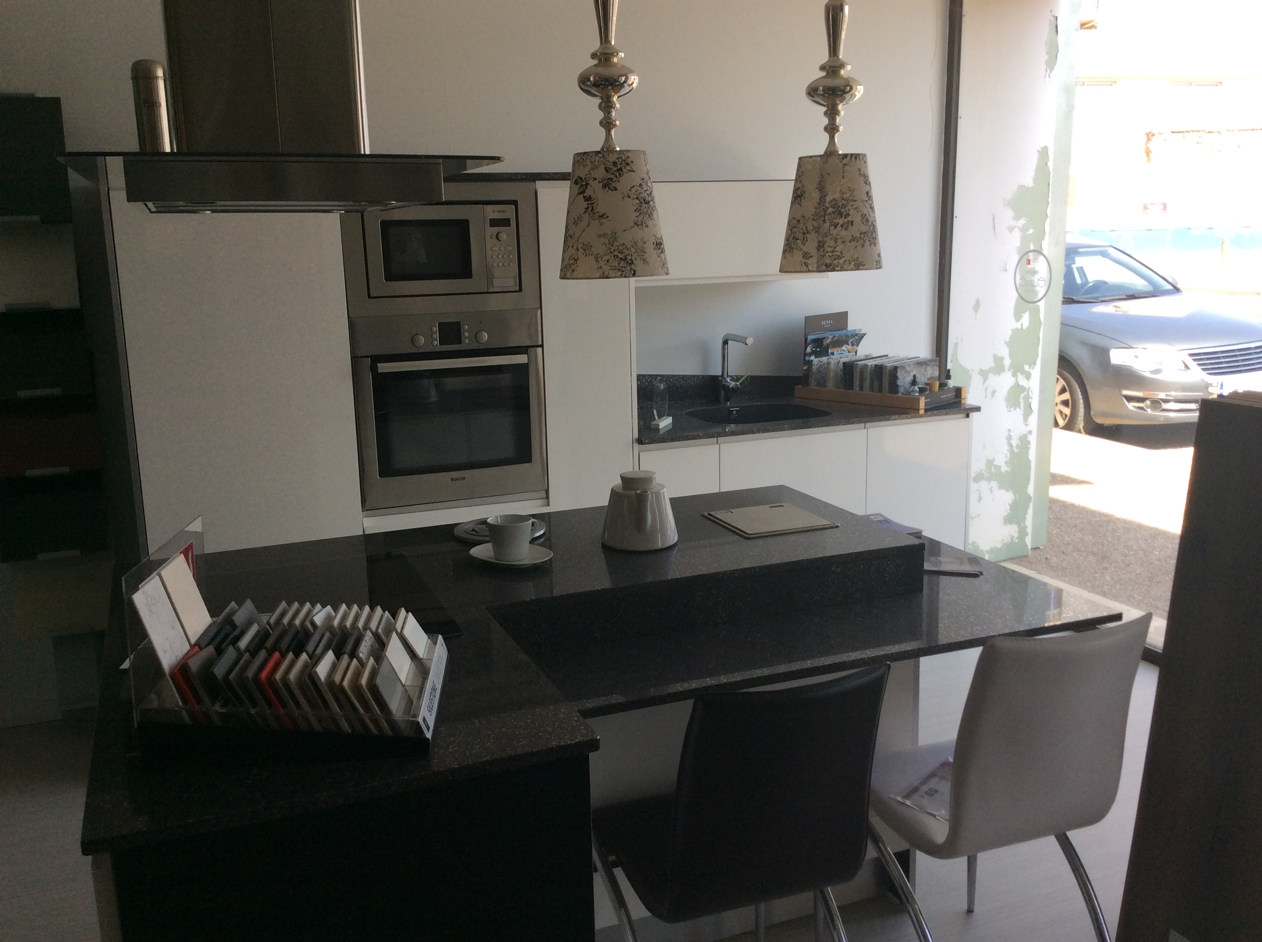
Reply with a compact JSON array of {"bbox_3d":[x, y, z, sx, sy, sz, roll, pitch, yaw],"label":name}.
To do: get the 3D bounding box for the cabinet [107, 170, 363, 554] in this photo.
[{"bbox_3d":[-1.236,-0.048,3.737,0.622,1.685,0.580,-6,13,-21],"label":"cabinet"}]

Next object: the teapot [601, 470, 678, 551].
[{"bbox_3d":[0.019,0.086,2.623,0.172,0.160,0.185,-2,12,-4],"label":"teapot"}]

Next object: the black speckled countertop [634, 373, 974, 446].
[{"bbox_3d":[0.550,-0.287,4.468,1.405,0.127,0.700,-6,13,-21],"label":"black speckled countertop"}]

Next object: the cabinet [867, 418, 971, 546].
[{"bbox_3d":[1.013,0.156,4.611,0.459,0.790,0.400,-6,13,-21],"label":"cabinet"}]

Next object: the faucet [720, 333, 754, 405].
[{"bbox_3d":[0.426,-0.391,4.488,0.085,0.280,0.190,-9,15,-32],"label":"faucet"}]

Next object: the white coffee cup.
[{"bbox_3d":[-0.258,0.146,2.528,0.112,0.083,0.098,-12,16,-40],"label":"white coffee cup"}]

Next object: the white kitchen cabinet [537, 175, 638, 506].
[{"bbox_3d":[-0.236,-0.152,4.129,0.323,1.685,0.580,-6,13,-21],"label":"white kitchen cabinet"}]

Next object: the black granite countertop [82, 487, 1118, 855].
[{"bbox_3d":[0.017,0.295,2.365,1.990,0.136,1.268,-6,13,-21],"label":"black granite countertop"}]

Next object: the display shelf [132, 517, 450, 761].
[{"bbox_3d":[-0.488,0.237,1.749,0.405,0.260,0.320,-1,12,-1],"label":"display shelf"}]

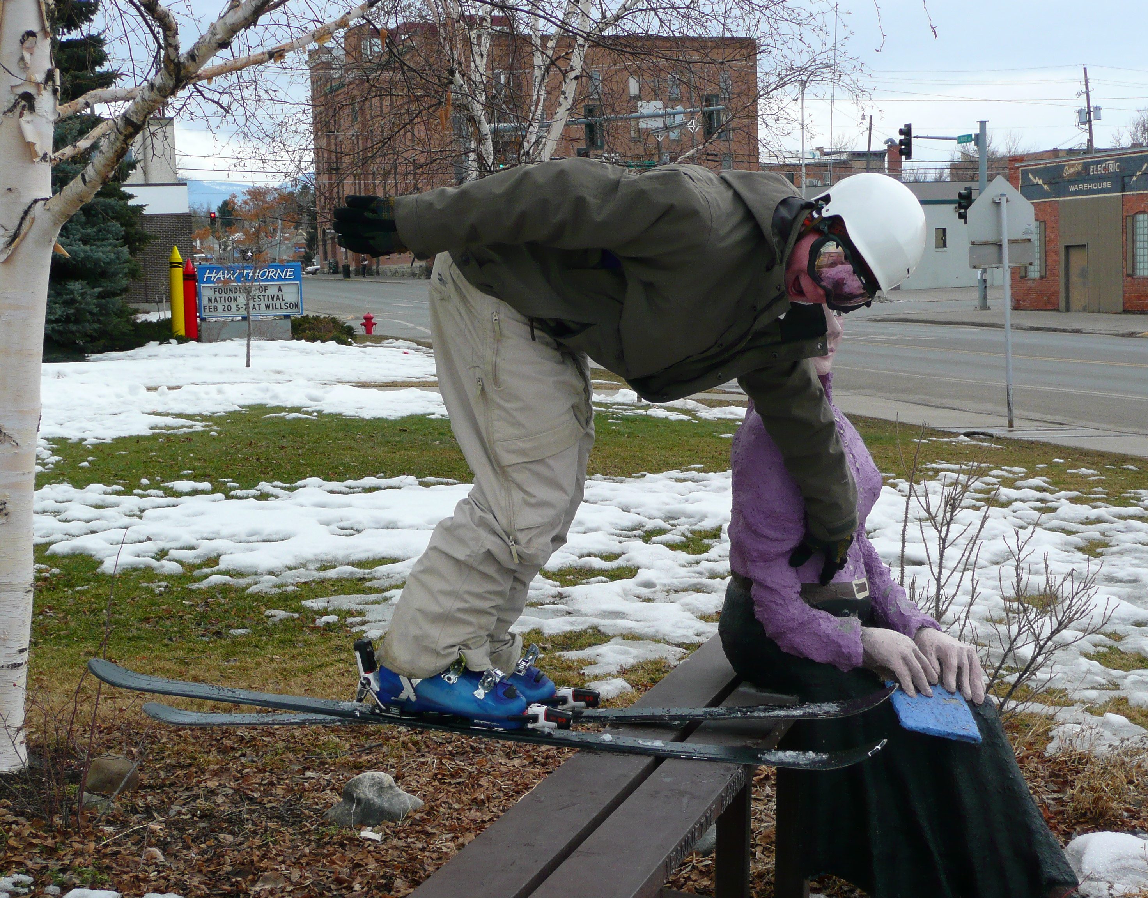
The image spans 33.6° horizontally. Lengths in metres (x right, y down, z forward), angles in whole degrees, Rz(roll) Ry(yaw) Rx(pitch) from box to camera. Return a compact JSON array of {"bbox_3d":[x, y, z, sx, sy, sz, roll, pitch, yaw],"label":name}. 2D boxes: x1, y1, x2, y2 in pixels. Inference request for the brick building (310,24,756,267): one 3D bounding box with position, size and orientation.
[{"bbox_3d":[-5.045,-22.738,154.470,22.800,17.800,45.000,-3,5,-19],"label":"brick building"}]

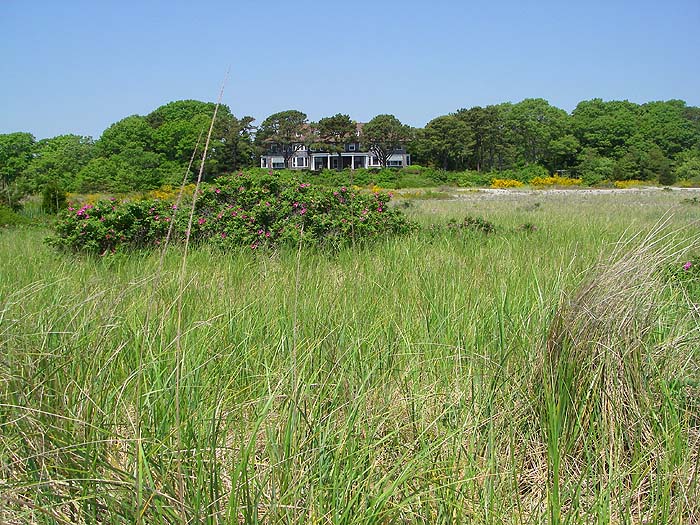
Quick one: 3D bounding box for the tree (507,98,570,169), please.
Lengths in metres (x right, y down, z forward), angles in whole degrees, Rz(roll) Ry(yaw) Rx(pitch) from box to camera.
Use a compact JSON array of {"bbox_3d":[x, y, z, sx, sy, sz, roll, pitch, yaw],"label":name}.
[{"bbox_3d":[27.628,-18.660,112.623,9.429,10.570,8.486,0,6,0],"label":"tree"}]

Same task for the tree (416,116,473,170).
[{"bbox_3d":[14.596,-18.440,118.685,8.685,8.708,7.816,0,6,0],"label":"tree"}]

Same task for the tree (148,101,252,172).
[{"bbox_3d":[-21.682,-17.835,110.703,15.354,10.822,11.516,0,6,0],"label":"tree"}]

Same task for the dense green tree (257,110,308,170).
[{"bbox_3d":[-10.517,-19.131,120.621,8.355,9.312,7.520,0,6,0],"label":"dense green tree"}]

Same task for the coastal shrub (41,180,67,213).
[{"bbox_3d":[-13.032,-2.909,33.887,1.238,1.407,1.176,0,6,0],"label":"coastal shrub"}]

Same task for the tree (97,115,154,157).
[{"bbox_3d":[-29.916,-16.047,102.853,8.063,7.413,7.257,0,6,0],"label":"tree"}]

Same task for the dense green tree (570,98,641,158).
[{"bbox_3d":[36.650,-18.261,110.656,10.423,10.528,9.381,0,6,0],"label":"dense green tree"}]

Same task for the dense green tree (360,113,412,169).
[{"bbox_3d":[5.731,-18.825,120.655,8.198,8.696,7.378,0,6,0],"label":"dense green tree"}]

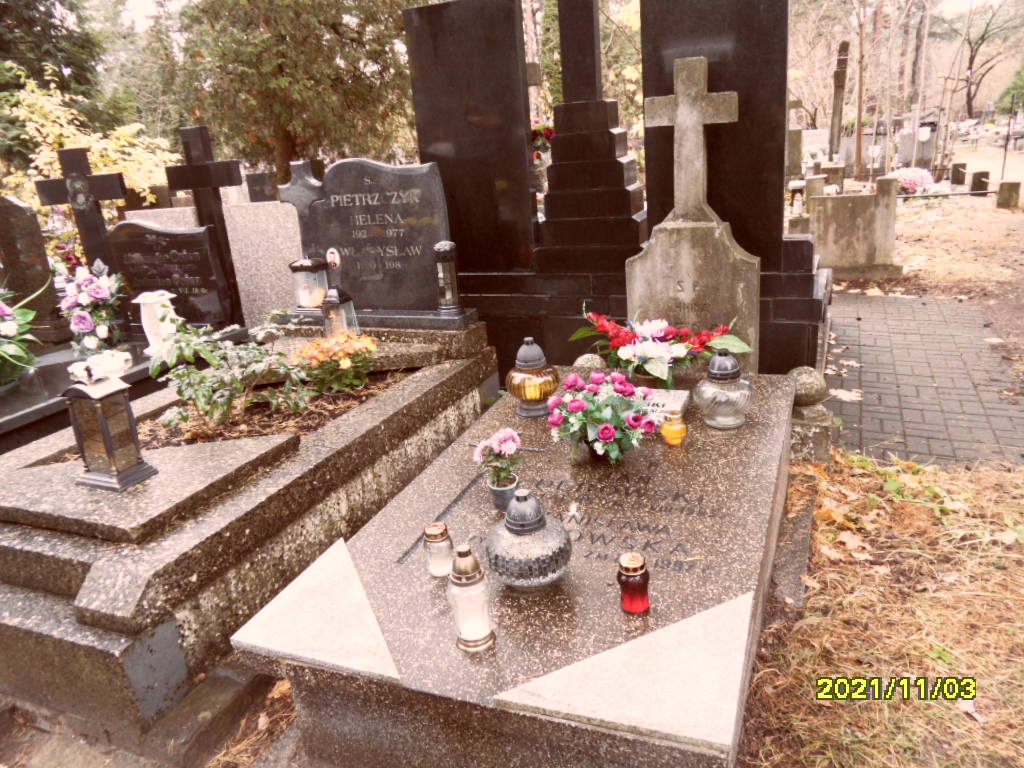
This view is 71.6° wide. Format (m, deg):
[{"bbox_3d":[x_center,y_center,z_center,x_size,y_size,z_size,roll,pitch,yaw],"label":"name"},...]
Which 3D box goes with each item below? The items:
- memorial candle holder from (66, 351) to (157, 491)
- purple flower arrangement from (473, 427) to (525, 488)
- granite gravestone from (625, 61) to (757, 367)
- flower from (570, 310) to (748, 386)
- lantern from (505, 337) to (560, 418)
[{"bbox_3d":[-1.232,0.113,2.141,0.197,0.384,0.149,3,19,22],"label":"memorial candle holder"},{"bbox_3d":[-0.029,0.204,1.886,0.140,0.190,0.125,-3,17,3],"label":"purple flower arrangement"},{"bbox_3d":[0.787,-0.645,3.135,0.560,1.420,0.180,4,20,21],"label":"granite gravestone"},{"bbox_3d":[0.627,-0.136,2.976,0.690,0.302,0.320,4,20,21],"label":"flower"},{"bbox_3d":[0.073,-0.035,2.842,0.218,0.304,0.218,-4,19,1],"label":"lantern"}]

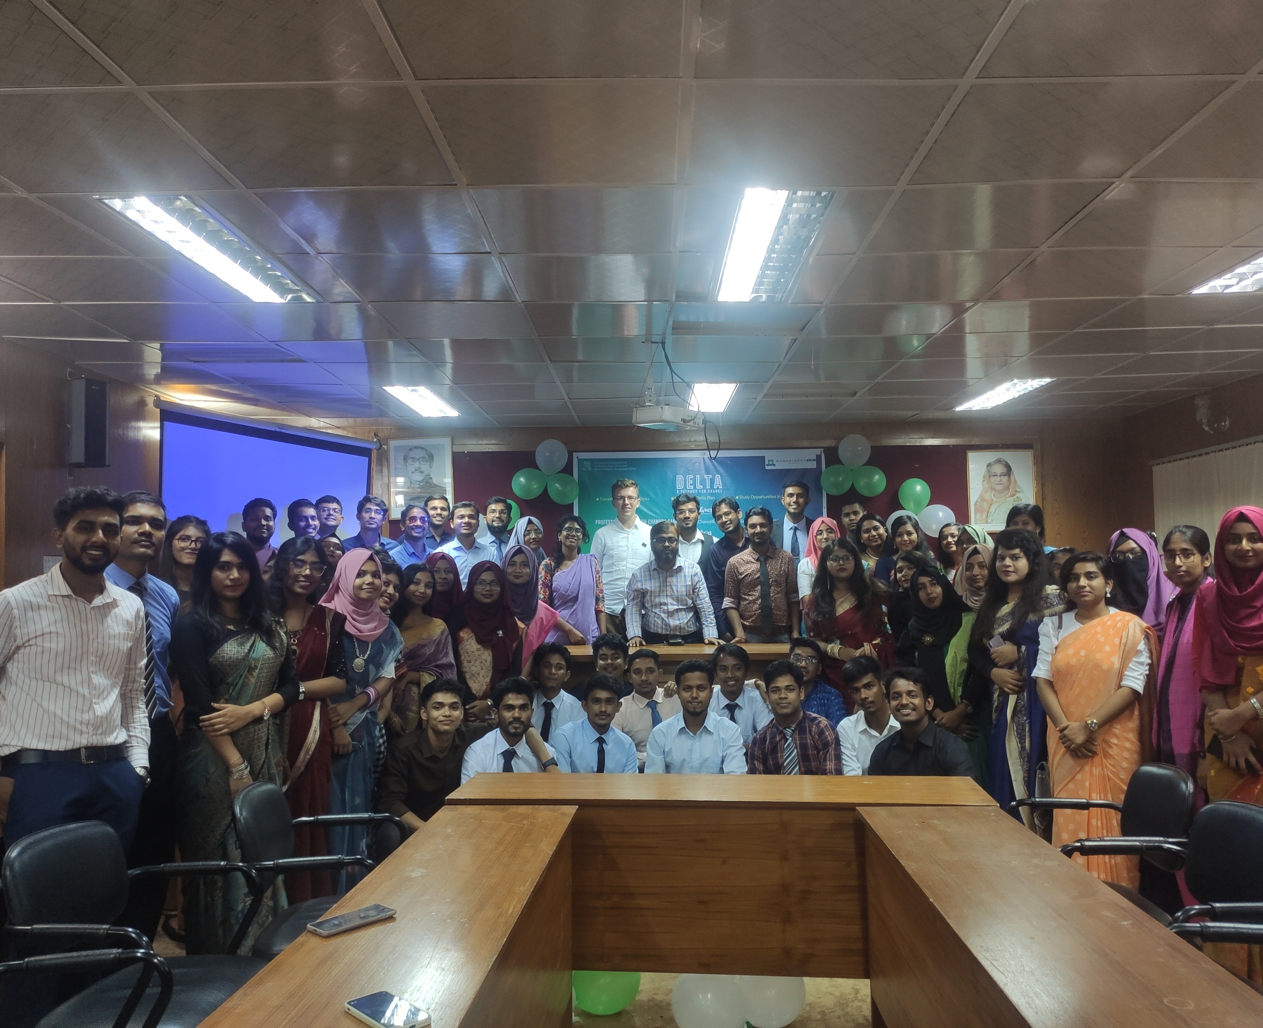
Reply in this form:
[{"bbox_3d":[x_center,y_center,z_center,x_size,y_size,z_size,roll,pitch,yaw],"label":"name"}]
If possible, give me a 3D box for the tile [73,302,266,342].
[{"bbox_3d":[-1.924,-0.809,4.311,0.598,0.015,0.598,0,-3,1],"label":"tile"}]

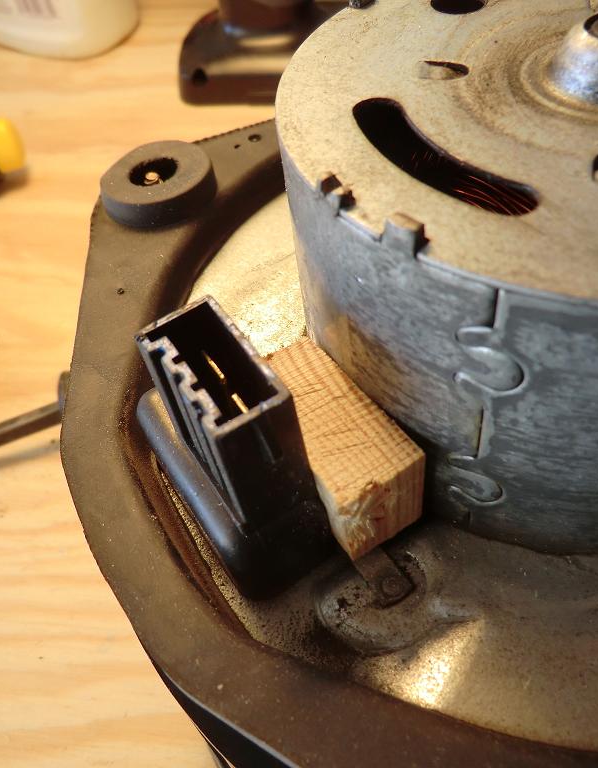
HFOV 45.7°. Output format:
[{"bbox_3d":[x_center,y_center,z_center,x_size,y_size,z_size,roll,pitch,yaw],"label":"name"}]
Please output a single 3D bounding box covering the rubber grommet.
[{"bbox_3d":[-0.034,-0.048,0.172,0.026,0.007,0.026,-10,49,0],"label":"rubber grommet"}]

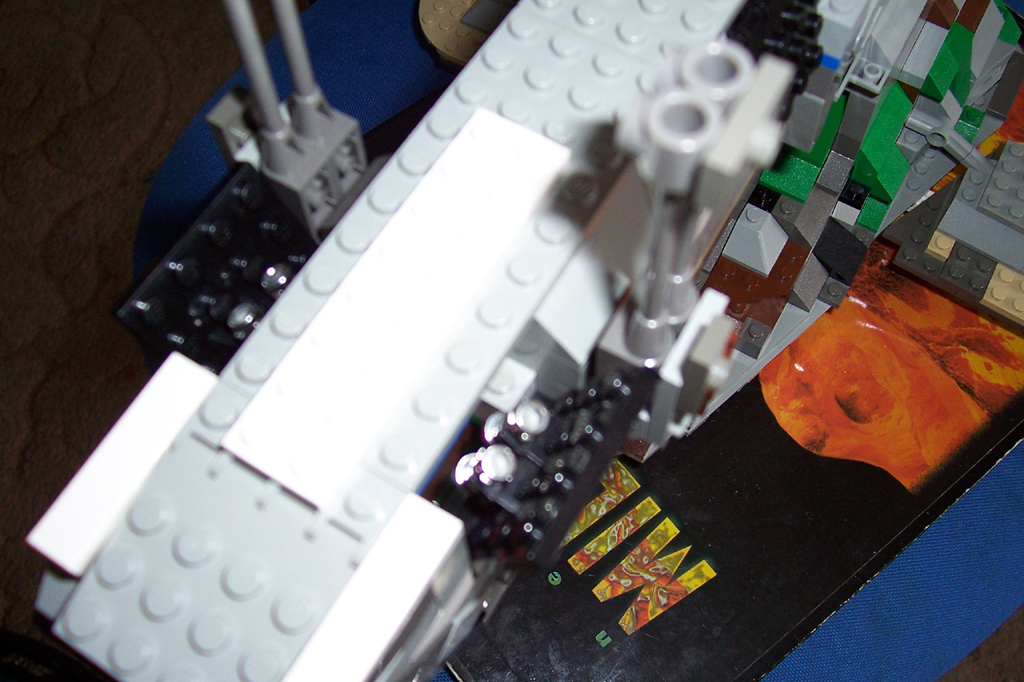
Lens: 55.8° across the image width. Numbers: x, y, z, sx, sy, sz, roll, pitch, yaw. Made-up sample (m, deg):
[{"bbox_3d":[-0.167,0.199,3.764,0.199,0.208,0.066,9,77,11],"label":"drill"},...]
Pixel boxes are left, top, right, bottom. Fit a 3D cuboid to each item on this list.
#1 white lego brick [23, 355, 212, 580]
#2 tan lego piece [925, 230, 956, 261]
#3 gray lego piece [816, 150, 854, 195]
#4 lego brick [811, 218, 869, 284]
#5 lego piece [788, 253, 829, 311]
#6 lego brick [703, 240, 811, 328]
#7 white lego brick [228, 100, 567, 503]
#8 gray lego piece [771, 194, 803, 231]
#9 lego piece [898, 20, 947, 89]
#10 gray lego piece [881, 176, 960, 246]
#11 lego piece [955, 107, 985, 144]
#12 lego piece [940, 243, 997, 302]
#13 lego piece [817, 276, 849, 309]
[{"bbox_3d":[-0.053,0.018,0.138,0.008,0.010,0.032,27,70,12],"label":"white lego brick"},{"bbox_3d":[0.154,-0.034,0.345,0.008,0.005,0.008,27,70,12],"label":"tan lego piece"},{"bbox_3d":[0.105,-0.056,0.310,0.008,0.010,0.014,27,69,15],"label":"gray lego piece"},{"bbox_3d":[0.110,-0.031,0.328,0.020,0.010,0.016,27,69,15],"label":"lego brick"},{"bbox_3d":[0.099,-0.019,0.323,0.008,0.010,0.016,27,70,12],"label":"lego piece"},{"bbox_3d":[0.078,-0.021,0.308,0.024,0.007,0.034,27,70,12],"label":"lego brick"},{"bbox_3d":[-0.015,-0.007,0.136,0.016,0.005,0.064,28,67,13],"label":"white lego brick"},{"bbox_3d":[0.087,-0.040,0.308,0.009,0.011,0.009,27,70,12],"label":"gray lego piece"},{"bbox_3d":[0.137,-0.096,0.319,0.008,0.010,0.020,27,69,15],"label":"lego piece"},{"bbox_3d":[0.151,-0.050,0.355,0.016,0.005,0.041,27,70,12],"label":"gray lego piece"},{"bbox_3d":[0.171,-0.080,0.363,0.008,0.011,0.015,27,70,12],"label":"lego piece"},{"bbox_3d":[0.159,-0.024,0.336,0.016,0.005,0.016,29,70,16],"label":"lego piece"},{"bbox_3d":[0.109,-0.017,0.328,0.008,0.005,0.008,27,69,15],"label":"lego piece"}]

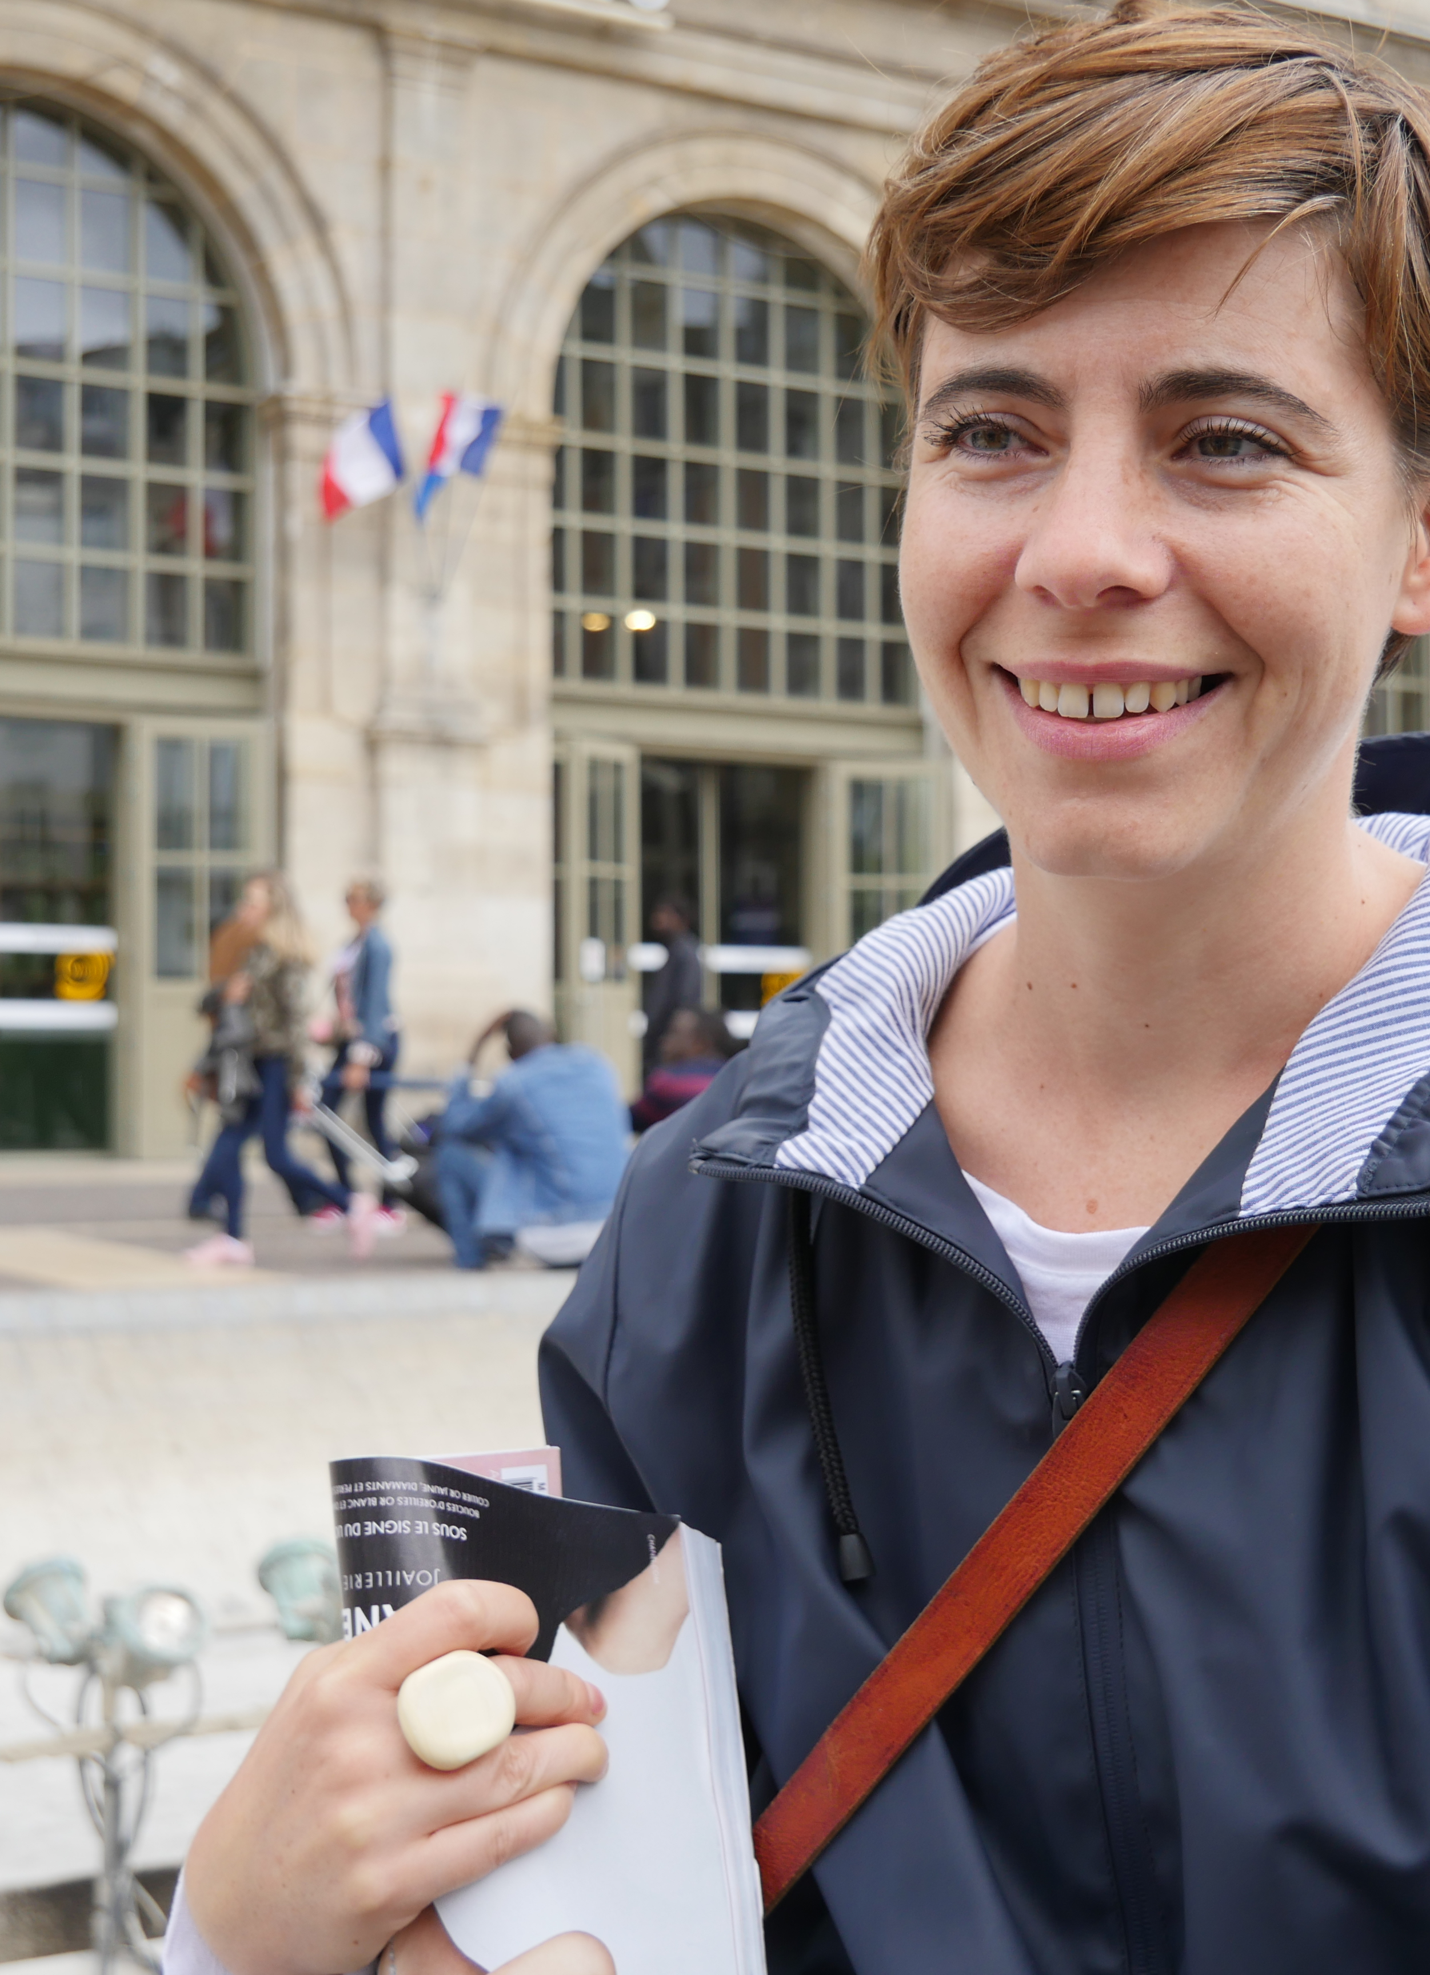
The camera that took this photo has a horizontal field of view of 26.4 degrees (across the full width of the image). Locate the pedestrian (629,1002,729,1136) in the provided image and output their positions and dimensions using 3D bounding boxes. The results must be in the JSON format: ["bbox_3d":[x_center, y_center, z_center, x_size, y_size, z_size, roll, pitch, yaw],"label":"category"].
[{"bbox_3d":[-0.083,0.562,11.700,0.620,0.974,0.520,-1,-2,25],"label":"pedestrian"}]

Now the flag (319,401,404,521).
[{"bbox_3d":[-2.488,-3.703,21.393,0.530,0.860,0.250,1,-2,-33],"label":"flag"}]

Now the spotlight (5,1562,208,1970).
[{"bbox_3d":[-0.901,1.161,4.500,0.270,0.620,0.200,1,-2,-27],"label":"spotlight"}]

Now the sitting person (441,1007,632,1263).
[{"bbox_3d":[-0.672,0.556,11.100,0.600,0.955,0.500,-1,-2,32],"label":"sitting person"}]

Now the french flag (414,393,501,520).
[{"bbox_3d":[-1.843,-3.812,21.812,0.560,0.900,0.270,1,-2,-33],"label":"french flag"}]

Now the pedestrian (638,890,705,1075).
[{"bbox_3d":[-0.251,0.312,18.100,0.400,1.750,0.460,0,-1,-12],"label":"pedestrian"}]

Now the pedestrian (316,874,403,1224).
[{"bbox_3d":[-1.691,0.304,14.500,0.420,1.657,0.440,0,-1,-21],"label":"pedestrian"}]

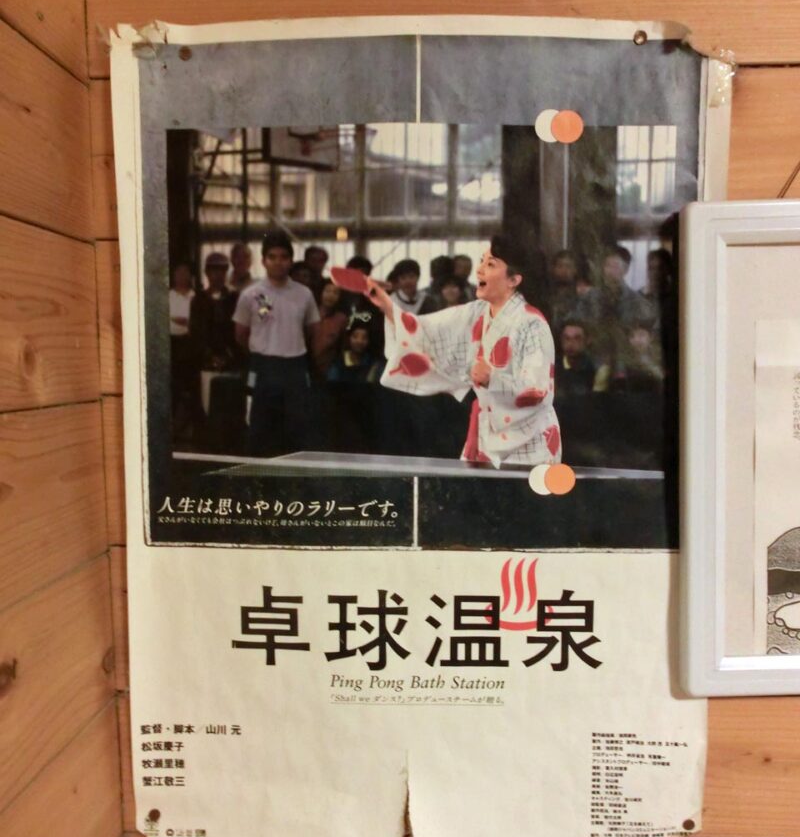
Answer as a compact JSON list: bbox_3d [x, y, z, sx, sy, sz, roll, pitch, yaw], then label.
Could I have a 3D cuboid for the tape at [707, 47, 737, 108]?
[{"bbox_3d":[0.264,-0.279,0.607,0.024,0.048,0.004,0,5,2],"label":"tape"}]

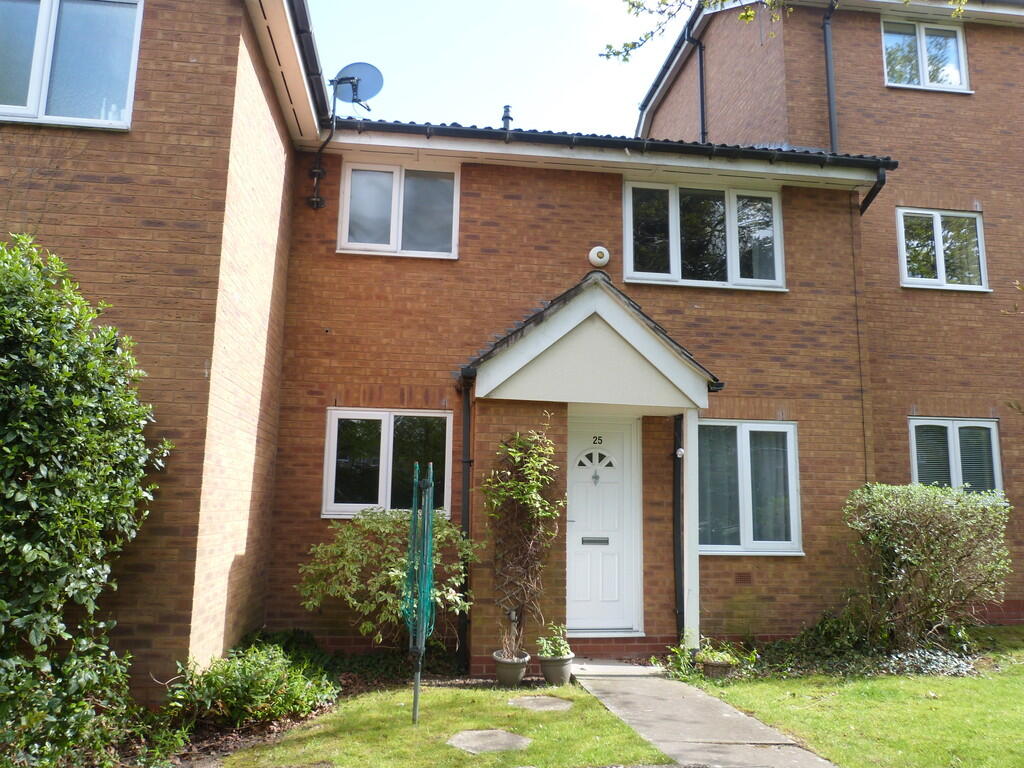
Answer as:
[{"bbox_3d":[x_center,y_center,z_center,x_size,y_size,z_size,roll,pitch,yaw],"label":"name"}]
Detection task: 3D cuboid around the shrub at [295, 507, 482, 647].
[{"bbox_3d":[-1.070,1.729,6.384,1.510,1.290,0.940,2,-9,-7],"label":"shrub"}]

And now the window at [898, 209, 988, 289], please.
[{"bbox_3d":[5.369,-1.660,9.230,1.180,1.040,0.110,2,-9,-7],"label":"window"}]

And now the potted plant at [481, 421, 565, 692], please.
[{"bbox_3d":[0.090,1.319,6.006,0.681,2.146,0.360,2,-9,-7],"label":"potted plant"}]

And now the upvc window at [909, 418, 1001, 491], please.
[{"bbox_3d":[5.449,0.944,9.034,1.206,1.037,0.120,2,-9,-7],"label":"upvc window"}]

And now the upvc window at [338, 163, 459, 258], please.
[{"bbox_3d":[-1.114,-1.773,7.409,1.176,0.989,0.120,2,-9,-7],"label":"upvc window"}]

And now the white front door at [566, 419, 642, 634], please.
[{"bbox_3d":[0.828,1.366,7.206,0.930,2.113,0.110,2,-9,-7],"label":"white front door"}]

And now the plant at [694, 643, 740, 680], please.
[{"bbox_3d":[1.676,2.263,6.031,0.365,0.281,0.340,2,-9,-7],"label":"plant"}]

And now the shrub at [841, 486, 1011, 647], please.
[{"bbox_3d":[3.963,1.766,7.048,1.500,1.543,1.100,2,-9,-7],"label":"shrub"}]

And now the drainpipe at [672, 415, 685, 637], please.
[{"bbox_3d":[1.633,1.355,7.190,0.074,2.320,0.090,2,-9,-7],"label":"drainpipe"}]

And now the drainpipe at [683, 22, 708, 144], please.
[{"bbox_3d":[3.038,-4.806,12.221,0.300,2.250,0.100,2,-9,-7],"label":"drainpipe"}]

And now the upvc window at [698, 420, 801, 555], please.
[{"bbox_3d":[2.323,1.032,7.414,1.200,1.345,0.120,2,-9,-7],"label":"upvc window"}]

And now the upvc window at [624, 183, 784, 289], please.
[{"bbox_3d":[2.030,-1.539,7.801,1.780,1.100,0.110,2,-9,-7],"label":"upvc window"}]

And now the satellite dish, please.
[{"bbox_3d":[-1.492,-2.874,7.156,0.490,0.420,0.270,-1,-9,9],"label":"satellite dish"}]

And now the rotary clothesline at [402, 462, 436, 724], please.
[{"bbox_3d":[-0.646,1.437,5.156,0.230,1.773,0.230,2,-9,-7],"label":"rotary clothesline"}]

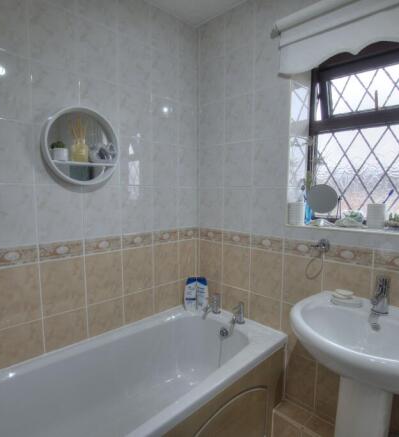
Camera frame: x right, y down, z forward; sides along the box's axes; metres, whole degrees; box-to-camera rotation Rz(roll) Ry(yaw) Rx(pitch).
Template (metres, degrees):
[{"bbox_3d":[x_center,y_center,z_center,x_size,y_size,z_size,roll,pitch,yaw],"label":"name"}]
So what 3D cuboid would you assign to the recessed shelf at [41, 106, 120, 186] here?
[{"bbox_3d":[-0.551,-0.334,1.301,0.347,0.347,0.075,-5,7,-42],"label":"recessed shelf"}]

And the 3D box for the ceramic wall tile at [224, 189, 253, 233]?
[{"bbox_3d":[0.221,-0.050,1.591,0.196,0.257,0.009,5,7,42],"label":"ceramic wall tile"}]

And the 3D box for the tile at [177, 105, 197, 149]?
[{"bbox_3d":[-0.074,-0.587,1.727,0.146,0.257,0.009,-5,7,-42],"label":"tile"}]

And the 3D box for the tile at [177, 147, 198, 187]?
[{"bbox_3d":[-0.072,-0.333,1.779,0.151,0.255,0.010,-5,8,-41],"label":"tile"}]

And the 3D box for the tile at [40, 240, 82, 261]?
[{"bbox_3d":[-0.652,0.150,1.304,0.198,0.080,0.010,-5,8,-42],"label":"tile"}]

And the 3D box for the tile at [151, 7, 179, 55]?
[{"bbox_3d":[-0.198,-1.092,1.585,0.200,0.238,0.009,-5,7,-42],"label":"tile"}]

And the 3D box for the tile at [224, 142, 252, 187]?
[{"bbox_3d":[0.229,-0.312,1.618,0.202,0.258,0.010,5,7,41],"label":"tile"}]

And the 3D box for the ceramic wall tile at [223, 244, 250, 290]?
[{"bbox_3d":[0.219,0.290,1.624,0.196,0.257,0.009,5,7,42],"label":"ceramic wall tile"}]

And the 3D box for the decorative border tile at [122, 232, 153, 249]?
[{"bbox_3d":[-0.356,0.130,1.574,0.198,0.077,0.010,-5,8,-41],"label":"decorative border tile"}]

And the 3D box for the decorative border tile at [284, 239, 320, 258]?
[{"bbox_3d":[0.531,0.154,1.394,0.202,0.077,0.010,5,8,41],"label":"decorative border tile"}]

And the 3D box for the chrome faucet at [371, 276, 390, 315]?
[{"bbox_3d":[0.680,0.297,1.027,0.050,0.135,0.115,5,7,42],"label":"chrome faucet"}]

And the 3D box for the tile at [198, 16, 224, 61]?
[{"bbox_3d":[0.077,-1.091,1.683,0.205,0.225,0.010,5,7,41],"label":"tile"}]

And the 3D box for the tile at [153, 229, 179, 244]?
[{"bbox_3d":[-0.207,0.118,1.706,0.198,0.077,0.010,-5,8,-41],"label":"tile"}]

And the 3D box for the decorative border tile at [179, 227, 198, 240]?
[{"bbox_3d":[-0.077,0.104,1.823,0.155,0.080,0.010,-5,8,-42],"label":"decorative border tile"}]

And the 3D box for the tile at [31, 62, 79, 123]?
[{"bbox_3d":[-0.639,-0.540,1.218,0.196,0.257,0.009,-5,7,-42],"label":"tile"}]

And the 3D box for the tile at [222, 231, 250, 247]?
[{"bbox_3d":[0.227,0.121,1.625,0.200,0.080,0.010,5,7,43],"label":"tile"}]

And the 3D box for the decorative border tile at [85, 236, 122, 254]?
[{"bbox_3d":[-0.497,0.138,1.421,0.200,0.077,0.009,-5,7,-42],"label":"decorative border tile"}]

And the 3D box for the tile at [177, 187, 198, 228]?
[{"bbox_3d":[-0.076,-0.068,1.806,0.155,0.258,0.010,-5,8,-42],"label":"tile"}]

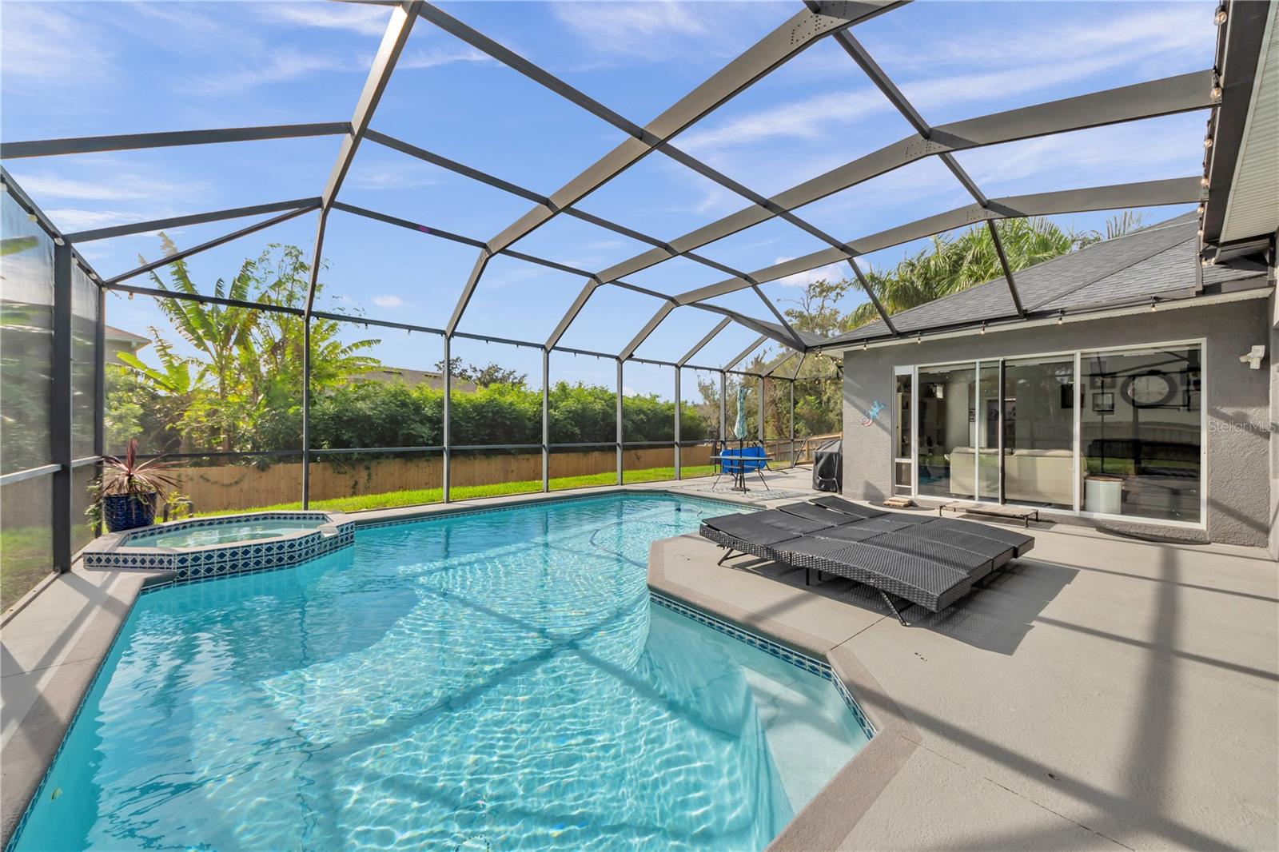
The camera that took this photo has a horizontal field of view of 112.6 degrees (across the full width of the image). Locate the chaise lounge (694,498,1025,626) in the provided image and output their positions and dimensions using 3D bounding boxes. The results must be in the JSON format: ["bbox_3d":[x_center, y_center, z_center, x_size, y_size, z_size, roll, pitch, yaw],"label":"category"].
[{"bbox_3d":[2.367,1.204,4.467,2.601,0.447,2.264,0,0,-39],"label":"chaise lounge"}]

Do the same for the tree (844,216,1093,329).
[{"bbox_3d":[13.109,-3.387,16.895,7.447,9.830,6.950,0,0,-42],"label":"tree"}]

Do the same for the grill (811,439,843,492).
[{"bbox_3d":[4.572,0.886,9.681,1.191,1.142,0.695,0,0,-42],"label":"grill"}]

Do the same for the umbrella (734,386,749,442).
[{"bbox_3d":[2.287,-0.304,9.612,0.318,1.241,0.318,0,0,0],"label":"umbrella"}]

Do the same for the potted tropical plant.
[{"bbox_3d":[-6.116,0.777,5.165,0.755,1.211,0.755,0,0,40],"label":"potted tropical plant"}]

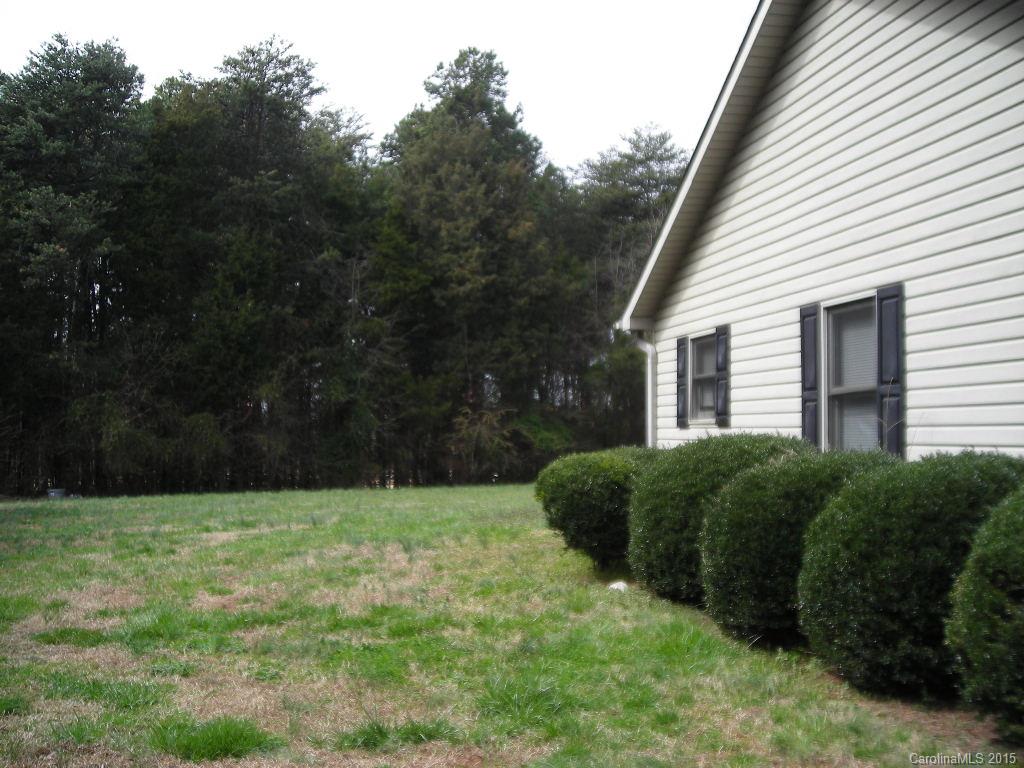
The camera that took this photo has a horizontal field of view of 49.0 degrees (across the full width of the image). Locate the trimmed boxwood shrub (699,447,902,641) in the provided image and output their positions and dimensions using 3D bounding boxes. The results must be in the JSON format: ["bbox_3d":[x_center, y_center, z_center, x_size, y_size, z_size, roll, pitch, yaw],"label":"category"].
[{"bbox_3d":[1.984,1.052,7.394,1.480,1.250,1.480,0,-2,-11],"label":"trimmed boxwood shrub"}]

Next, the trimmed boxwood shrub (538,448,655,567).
[{"bbox_3d":[0.888,1.279,11.401,1.340,1.280,1.340,0,-2,0],"label":"trimmed boxwood shrub"}]

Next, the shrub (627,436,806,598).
[{"bbox_3d":[1.661,1.076,9.012,1.480,1.360,1.480,0,-2,-11],"label":"shrub"}]

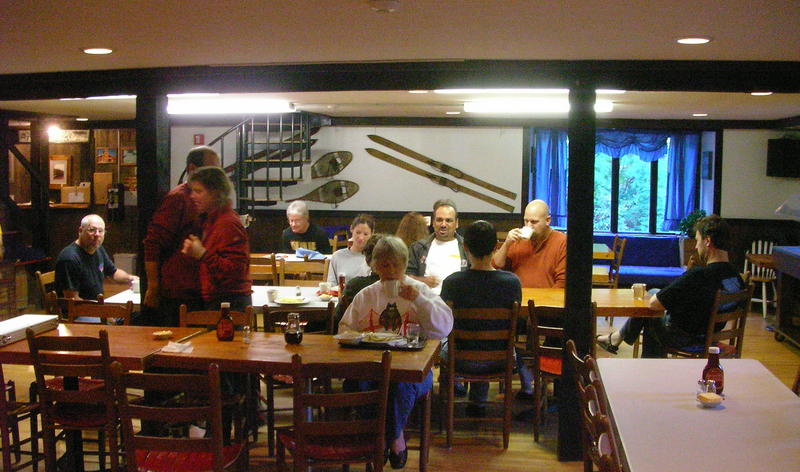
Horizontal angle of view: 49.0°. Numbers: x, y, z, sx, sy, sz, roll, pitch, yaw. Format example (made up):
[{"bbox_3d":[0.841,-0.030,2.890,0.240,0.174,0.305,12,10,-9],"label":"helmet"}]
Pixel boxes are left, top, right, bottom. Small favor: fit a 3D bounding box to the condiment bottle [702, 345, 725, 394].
[{"bbox_3d":[1.284,0.545,3.581,0.083,0.190,0.076,2,6,20],"label":"condiment bottle"}]

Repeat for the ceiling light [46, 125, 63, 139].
[{"bbox_3d":[-4.406,-1.333,11.200,0.180,0.170,0.180,1,5,6],"label":"ceiling light"}]

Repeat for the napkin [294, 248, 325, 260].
[{"bbox_3d":[-0.876,0.173,8.550,0.280,0.080,0.190,1,5,6],"label":"napkin"}]

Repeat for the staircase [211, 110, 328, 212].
[{"bbox_3d":[-1.785,-0.335,10.222,1.450,2.180,1.450,1,5,8],"label":"staircase"}]

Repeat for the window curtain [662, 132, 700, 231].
[{"bbox_3d":[3.441,-0.675,10.710,0.443,1.230,0.120,1,5,8],"label":"window curtain"}]

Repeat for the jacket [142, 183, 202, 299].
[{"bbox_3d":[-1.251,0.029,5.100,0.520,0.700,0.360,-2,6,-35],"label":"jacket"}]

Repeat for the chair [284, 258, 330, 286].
[{"bbox_3d":[-0.817,0.642,7.192,0.440,0.870,0.460,1,5,6],"label":"chair"}]

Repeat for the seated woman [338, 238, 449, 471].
[{"bbox_3d":[-0.016,0.642,4.760,0.600,1.280,0.700,1,5,6],"label":"seated woman"}]

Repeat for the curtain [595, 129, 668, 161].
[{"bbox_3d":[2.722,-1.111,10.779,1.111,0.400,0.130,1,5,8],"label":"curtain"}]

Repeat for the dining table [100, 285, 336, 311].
[{"bbox_3d":[-1.033,0.788,6.120,1.720,0.750,0.880,1,5,4],"label":"dining table"}]

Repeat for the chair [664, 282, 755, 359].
[{"bbox_3d":[2.030,0.745,5.795,0.440,0.870,0.470,-3,6,-41],"label":"chair"}]

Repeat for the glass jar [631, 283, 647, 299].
[{"bbox_3d":[1.673,0.378,6.142,0.098,0.105,0.098,1,5,10],"label":"glass jar"}]

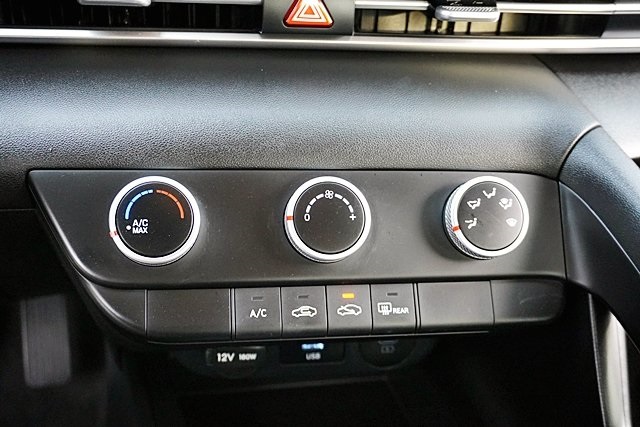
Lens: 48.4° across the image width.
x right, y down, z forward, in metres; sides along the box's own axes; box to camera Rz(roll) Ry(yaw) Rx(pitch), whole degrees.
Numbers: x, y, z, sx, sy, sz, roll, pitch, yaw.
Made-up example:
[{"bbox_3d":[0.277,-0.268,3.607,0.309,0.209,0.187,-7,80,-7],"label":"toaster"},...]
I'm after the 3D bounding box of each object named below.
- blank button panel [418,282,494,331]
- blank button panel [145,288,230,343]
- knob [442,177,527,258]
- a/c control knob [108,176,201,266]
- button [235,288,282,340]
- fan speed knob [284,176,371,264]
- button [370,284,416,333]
[{"bbox_3d":[0.071,0.050,0.379,0.041,0.025,0.010,0,-10,-9],"label":"blank button panel"},{"bbox_3d":[-0.065,0.051,0.356,0.041,0.025,0.010,0,-10,-9],"label":"blank button panel"},{"bbox_3d":[0.091,0.003,0.391,0.044,0.044,0.015,0,-10,-9],"label":"knob"},{"bbox_3d":[-0.084,0.005,0.362,0.044,0.044,0.015,0,-10,-9],"label":"a/c control knob"},{"bbox_3d":[-0.032,0.051,0.362,0.023,0.025,0.010,0,-10,-9],"label":"button"},{"bbox_3d":[0.004,0.004,0.377,0.044,0.044,0.015,0,-10,-9],"label":"fan speed knob"},{"bbox_3d":[0.037,0.050,0.373,0.023,0.025,0.010,0,-10,-9],"label":"button"}]

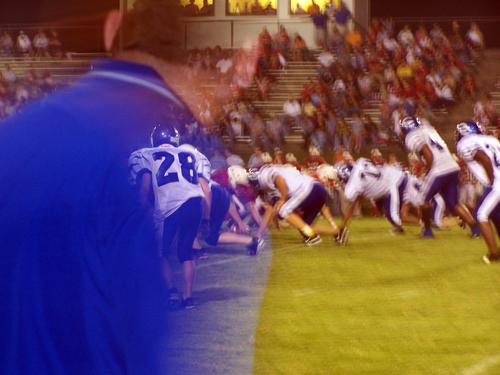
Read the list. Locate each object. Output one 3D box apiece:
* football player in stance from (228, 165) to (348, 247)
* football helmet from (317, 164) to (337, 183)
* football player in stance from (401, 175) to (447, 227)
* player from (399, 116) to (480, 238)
[{"bbox_3d":[0.623,0.238,26.600,1.300,1.100,0.800,1,2,24],"label":"football player in stance"},{"bbox_3d":[1.094,-0.200,28.700,0.300,0.250,0.240,20,8,20],"label":"football helmet"},{"bbox_3d":[2.605,0.193,29.800,1.050,0.880,0.750,1,2,24],"label":"football player in stance"},{"bbox_3d":[2.666,-0.133,28.100,1.020,1.700,0.750,1,2,24],"label":"player"}]

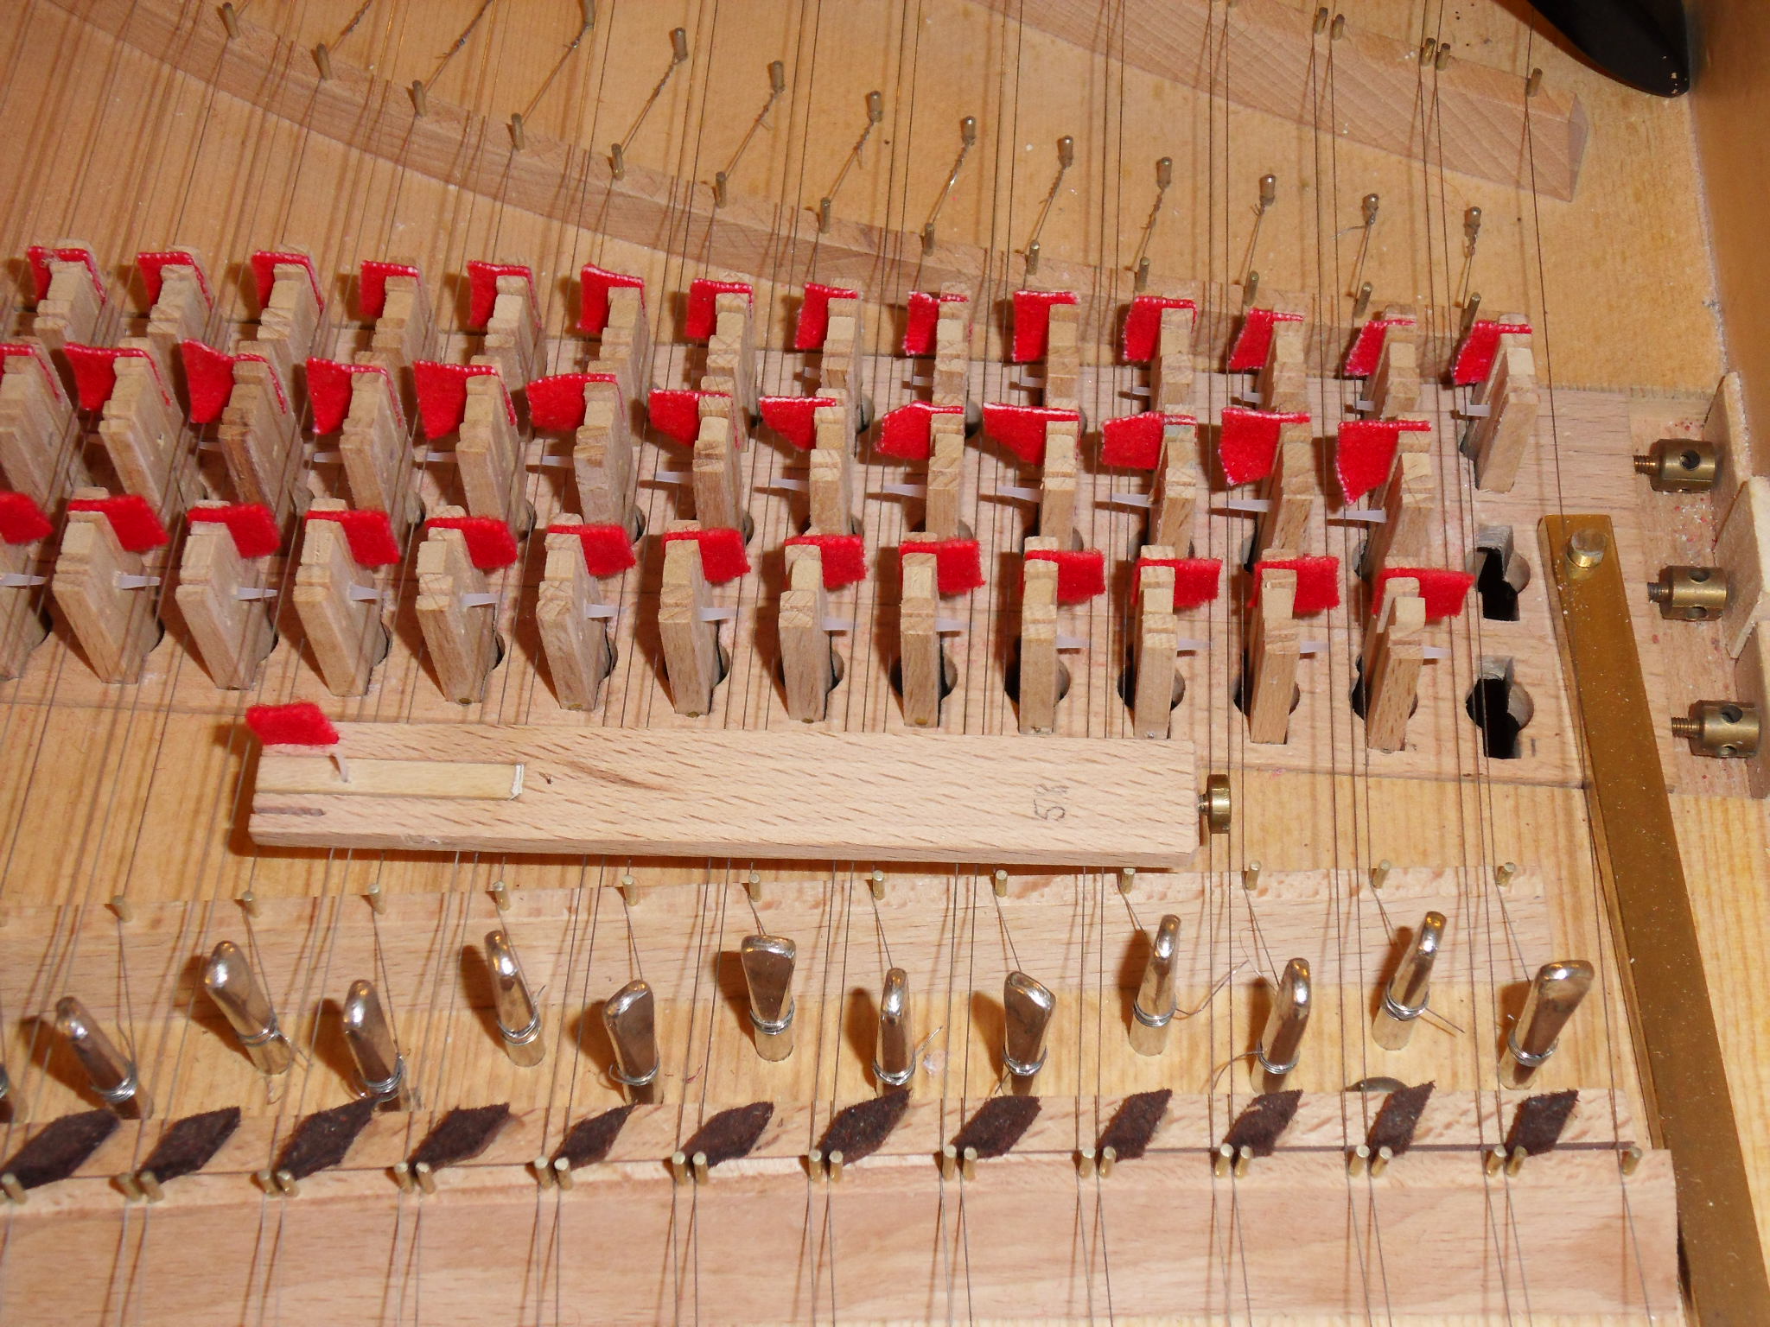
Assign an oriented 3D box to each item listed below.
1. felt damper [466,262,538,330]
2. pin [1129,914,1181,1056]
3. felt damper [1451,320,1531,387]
[{"bbox_3d":[-0.048,-0.046,0.332,0.009,0.012,0.002,3,57,2],"label":"felt damper"},{"bbox_3d":[0.029,0.035,0.281,0.004,0.026,0.005,12,60,8],"label":"pin"},{"bbox_3d":[0.075,-0.038,0.329,0.008,0.012,0.002,3,57,2],"label":"felt damper"}]

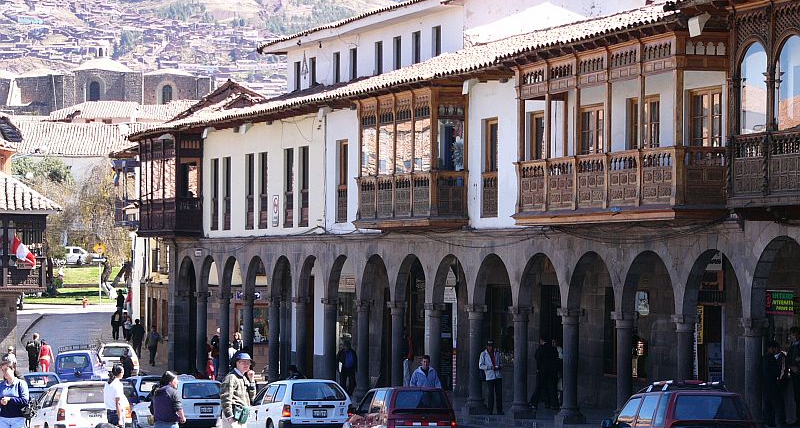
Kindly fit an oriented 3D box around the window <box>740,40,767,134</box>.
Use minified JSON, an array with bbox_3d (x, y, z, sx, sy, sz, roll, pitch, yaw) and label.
[{"bbox_3d":[5.861,-2.078,42.919,0.120,1.495,1.022,0,-1,-19],"label":"window"}]

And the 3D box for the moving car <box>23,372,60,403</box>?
[{"bbox_3d":[-10.963,5.514,80.014,1.460,1.410,3.700,1,-1,-10],"label":"moving car"}]

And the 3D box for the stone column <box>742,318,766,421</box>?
[{"bbox_3d":[6.110,2.830,45.100,0.430,2.100,0.500,0,-1,-18],"label":"stone column"}]

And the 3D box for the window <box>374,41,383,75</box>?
[{"bbox_3d":[-0.533,-4.331,74.165,0.150,1.100,0.710,1,-1,-18],"label":"window"}]

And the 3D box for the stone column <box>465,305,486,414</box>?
[{"bbox_3d":[1.741,3.320,59.432,0.450,2.492,0.480,0,-1,0],"label":"stone column"}]

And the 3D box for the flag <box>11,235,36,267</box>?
[{"bbox_3d":[-13.264,1.286,92.000,0.950,1.150,0.300,1,-1,-12],"label":"flag"}]

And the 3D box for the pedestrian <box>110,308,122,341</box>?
[{"bbox_3d":[-14.655,5.712,135.000,0.550,1.660,0.420,0,-1,-8],"label":"pedestrian"}]

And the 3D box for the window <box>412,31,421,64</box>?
[{"bbox_3d":[0.450,-4.300,67.900,0.120,0.920,0.640,0,-1,-18],"label":"window"}]

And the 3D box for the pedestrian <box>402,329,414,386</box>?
[{"bbox_3d":[0.180,3.680,63.500,0.460,1.720,0.360,-1,-1,37],"label":"pedestrian"}]

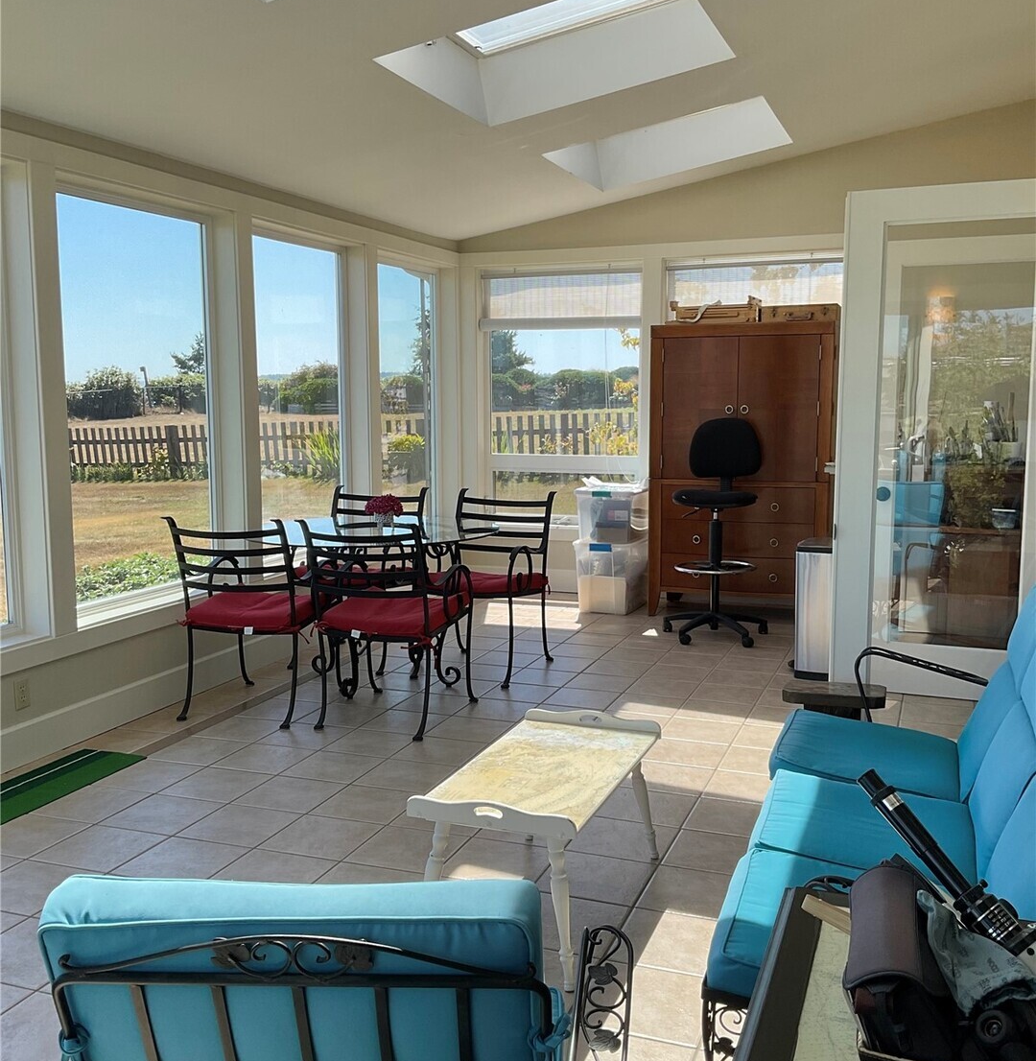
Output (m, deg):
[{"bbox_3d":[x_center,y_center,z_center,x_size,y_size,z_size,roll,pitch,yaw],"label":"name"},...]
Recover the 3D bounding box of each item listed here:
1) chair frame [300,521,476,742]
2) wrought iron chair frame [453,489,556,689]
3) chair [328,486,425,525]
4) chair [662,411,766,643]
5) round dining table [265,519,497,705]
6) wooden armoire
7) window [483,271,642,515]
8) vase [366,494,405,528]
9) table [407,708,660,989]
[{"bbox_3d":[-0.542,0.370,5.014,0.543,0.885,0.740,2,7,20],"label":"chair frame"},{"bbox_3d":[-0.167,0.263,5.877,0.543,0.885,0.712,2,7,20],"label":"wrought iron chair frame"},{"bbox_3d":[-0.842,0.235,6.162,0.550,0.890,0.710,2,7,16],"label":"chair"},{"bbox_3d":[1.132,-0.009,6.584,0.606,1.244,0.606,3,8,26],"label":"chair"},{"bbox_3d":[-0.698,0.369,5.649,1.250,0.745,1.250,0,7,0],"label":"round dining table"},{"bbox_3d":[1.434,-0.382,7.266,1.093,1.819,0.578,2,7,20],"label":"wooden armoire"},{"bbox_3d":[0.298,-0.942,8.000,1.149,1.678,0.099,2,7,20],"label":"window"},{"bbox_3d":[-0.668,-0.096,5.683,0.185,0.175,0.185,2,7,20],"label":"vase"},{"bbox_3d":[0.076,0.816,3.157,0.440,0.440,0.867,2,7,20],"label":"table"}]

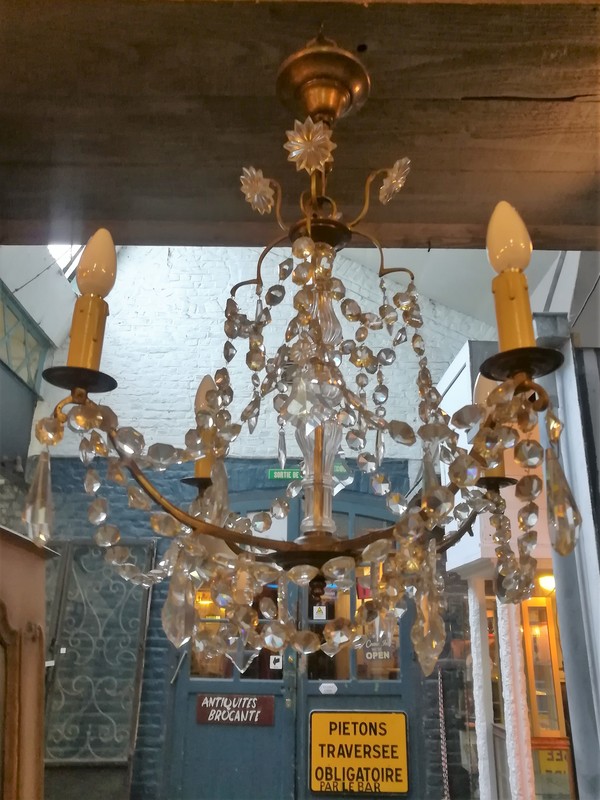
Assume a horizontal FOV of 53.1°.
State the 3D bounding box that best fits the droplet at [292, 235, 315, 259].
[{"bbox_3d":[0.004,-0.152,0.600,0.022,0.022,0.011,1,-20,0],"label":"droplet"}]

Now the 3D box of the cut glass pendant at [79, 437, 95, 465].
[{"bbox_3d":[-0.183,0.043,0.517,0.011,0.022,0.021,0,-20,6],"label":"cut glass pendant"}]

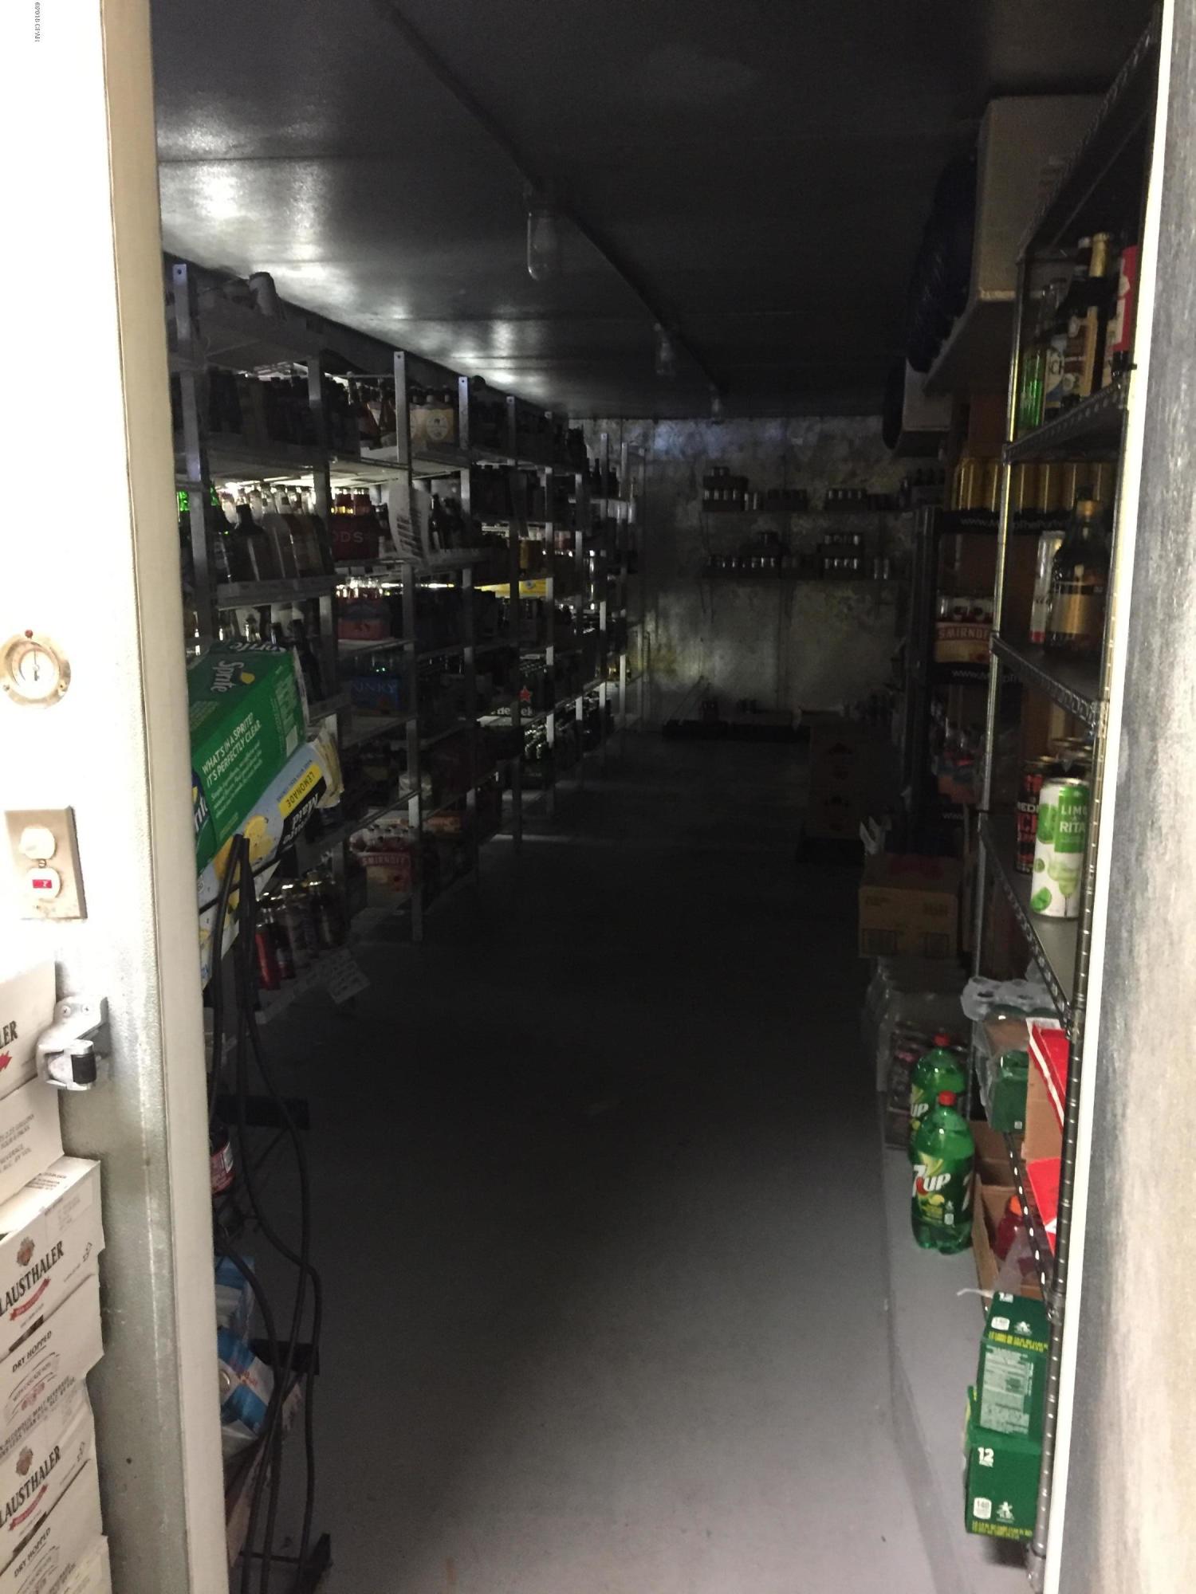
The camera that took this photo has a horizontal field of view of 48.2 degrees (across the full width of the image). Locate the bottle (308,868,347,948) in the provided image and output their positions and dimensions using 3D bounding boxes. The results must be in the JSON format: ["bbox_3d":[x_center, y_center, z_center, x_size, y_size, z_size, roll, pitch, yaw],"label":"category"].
[{"bbox_3d":[-0.803,0.329,3.930,0.067,0.230,0.067,-9,9,13],"label":"bottle"}]

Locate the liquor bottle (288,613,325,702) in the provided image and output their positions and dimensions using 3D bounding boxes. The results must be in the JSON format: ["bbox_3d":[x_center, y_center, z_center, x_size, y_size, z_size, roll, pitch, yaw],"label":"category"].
[{"bbox_3d":[-0.857,-0.405,3.970,0.076,0.265,0.076,-7,10,12],"label":"liquor bottle"}]

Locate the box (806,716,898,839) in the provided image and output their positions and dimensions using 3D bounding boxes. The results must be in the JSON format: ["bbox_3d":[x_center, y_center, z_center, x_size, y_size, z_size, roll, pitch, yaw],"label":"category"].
[{"bbox_3d":[1.172,-0.083,6.178,0.360,0.480,0.360,2,11,11],"label":"box"}]

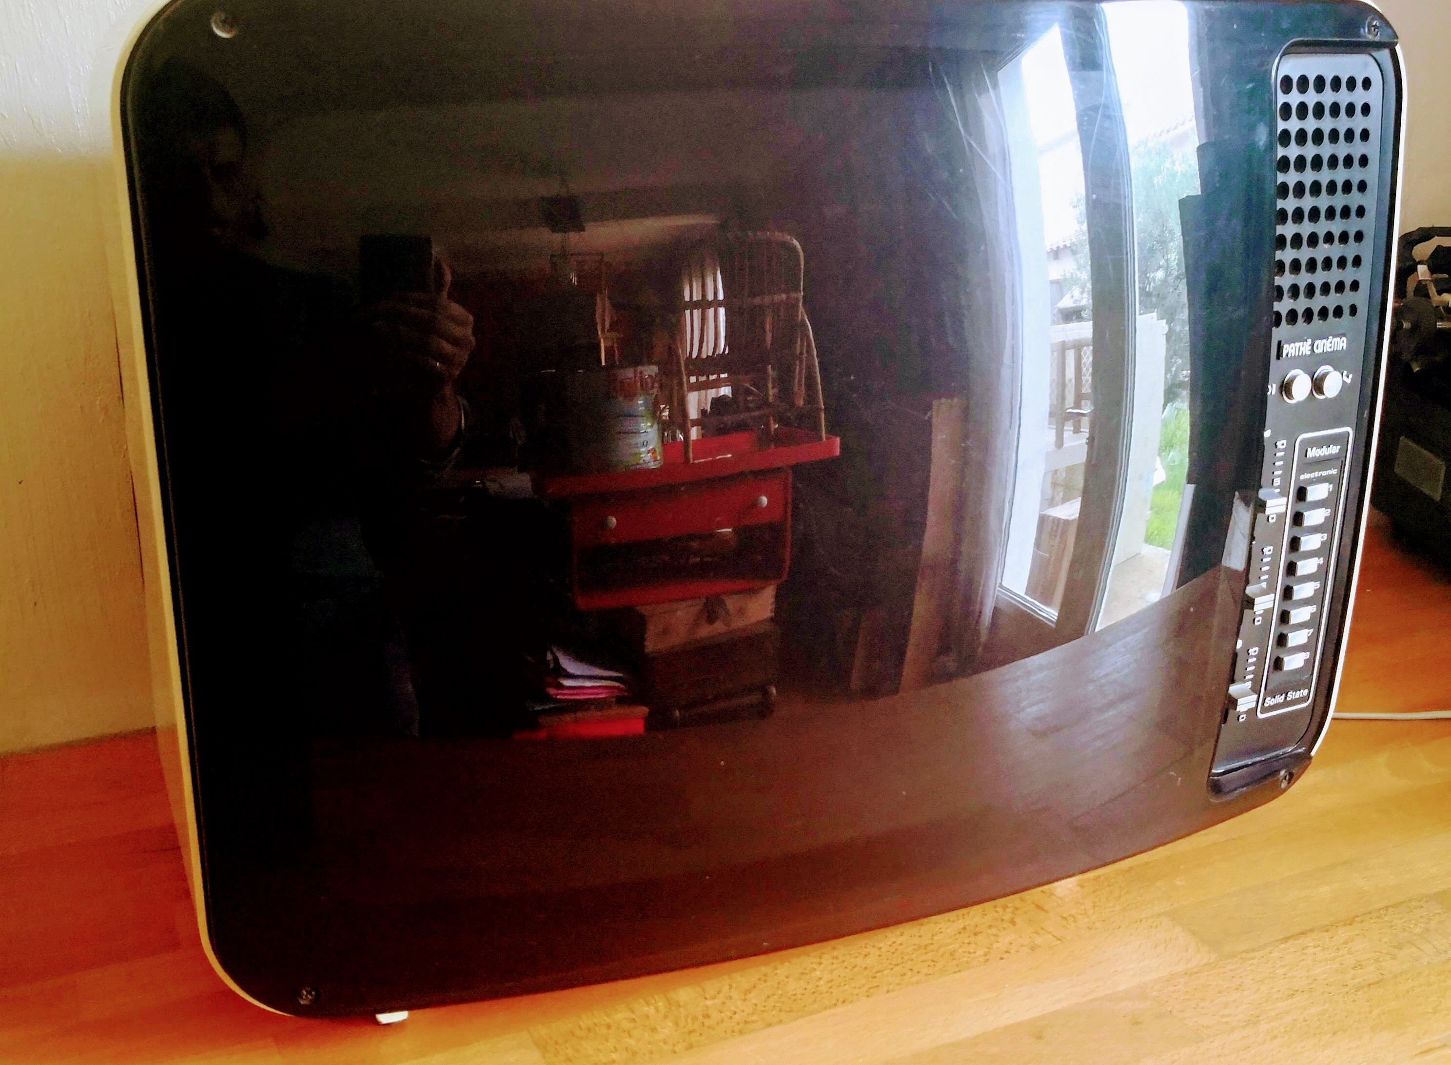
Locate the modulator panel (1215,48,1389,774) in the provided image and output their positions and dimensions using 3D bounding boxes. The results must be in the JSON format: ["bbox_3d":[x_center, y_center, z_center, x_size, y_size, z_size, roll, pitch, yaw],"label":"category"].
[{"bbox_3d":[0.274,-0.048,0.719,0.074,0.350,0.030,-10,19,-28],"label":"modulator panel"}]

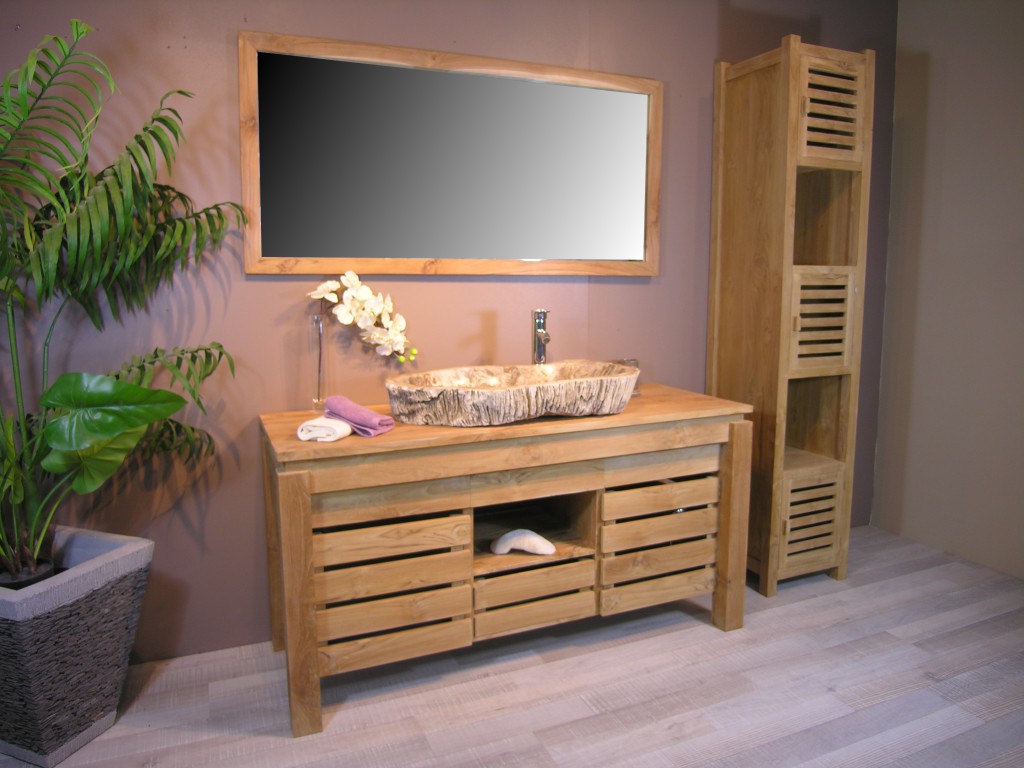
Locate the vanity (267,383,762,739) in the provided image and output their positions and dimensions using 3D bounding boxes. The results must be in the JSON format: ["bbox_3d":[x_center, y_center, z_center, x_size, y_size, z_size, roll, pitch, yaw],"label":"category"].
[{"bbox_3d":[-0.006,0.462,2.637,1.450,0.756,0.522,-5,10,-22],"label":"vanity"}]

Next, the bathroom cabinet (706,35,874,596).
[{"bbox_3d":[1.004,-0.215,3.082,0.380,1.915,0.390,-5,11,-24],"label":"bathroom cabinet"}]

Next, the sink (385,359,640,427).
[{"bbox_3d":[0.007,0.026,2.571,0.790,0.125,0.400,-5,10,-22],"label":"sink"}]

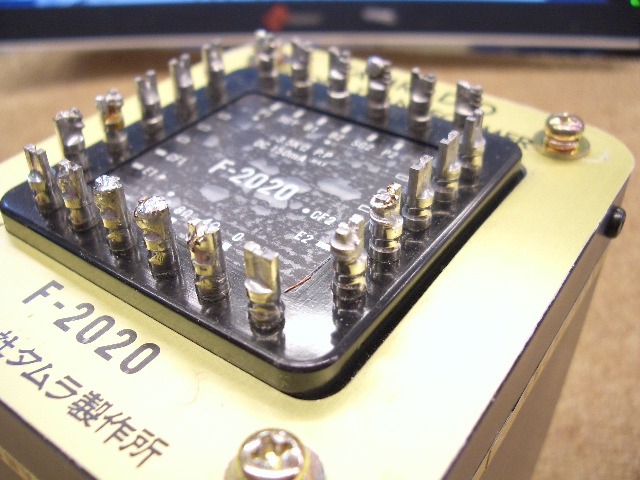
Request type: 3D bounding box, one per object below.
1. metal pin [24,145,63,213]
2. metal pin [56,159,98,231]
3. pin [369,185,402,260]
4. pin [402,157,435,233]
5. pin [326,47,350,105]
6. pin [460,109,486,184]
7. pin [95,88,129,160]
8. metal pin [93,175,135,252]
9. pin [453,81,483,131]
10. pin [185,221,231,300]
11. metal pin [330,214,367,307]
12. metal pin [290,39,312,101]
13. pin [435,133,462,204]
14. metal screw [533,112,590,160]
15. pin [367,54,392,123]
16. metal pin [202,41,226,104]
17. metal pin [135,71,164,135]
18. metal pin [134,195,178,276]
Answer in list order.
[{"bbox_3d":[-0.047,-0.010,0.109,0.005,0.012,0.005,23,44,28],"label":"metal pin"},{"bbox_3d":[-0.039,-0.007,0.104,0.004,0.012,0.004,22,43,29],"label":"metal pin"},{"bbox_3d":[0.010,-0.002,0.095,0.005,0.012,0.005,-1,38,1],"label":"pin"},{"bbox_3d":[0.016,-0.007,0.101,0.005,0.012,0.005,23,44,28],"label":"pin"},{"bbox_3d":[0.004,-0.034,0.138,0.004,0.012,0.004,-1,36,1],"label":"pin"},{"bbox_3d":[0.027,-0.016,0.113,0.004,0.012,0.004,22,43,29],"label":"pin"},{"bbox_3d":[-0.040,-0.022,0.125,0.004,0.012,0.004,22,43,29],"label":"pin"},{"bbox_3d":[-0.031,-0.004,0.099,0.004,0.012,0.004,-1,36,1],"label":"metal pin"},{"bbox_3d":[0.028,-0.024,0.123,0.004,0.012,0.004,22,43,29],"label":"pin"},{"bbox_3d":[-0.015,0.003,0.090,0.005,0.012,0.005,-1,38,1],"label":"pin"},{"bbox_3d":[0.004,0.003,0.089,0.005,0.012,0.005,23,44,28],"label":"metal pin"},{"bbox_3d":[-0.004,-0.037,0.143,0.004,0.012,0.004,-1,36,1],"label":"metal pin"},{"bbox_3d":[0.021,-0.012,0.108,0.005,0.012,0.005,23,44,28],"label":"pin"},{"bbox_3d":[0.050,-0.022,0.132,0.012,0.005,0.012,23,44,28],"label":"metal screw"},{"bbox_3d":[0.012,-0.031,0.133,0.004,0.012,0.004,-1,36,1],"label":"pin"},{"bbox_3d":[-0.023,-0.037,0.143,0.004,0.012,0.004,-1,36,1],"label":"metal pin"},{"bbox_3d":[-0.034,-0.028,0.131,0.005,0.012,0.005,23,44,28],"label":"metal pin"},{"bbox_3d":[-0.024,0.000,0.095,0.005,0.012,0.005,-1,38,1],"label":"metal pin"}]

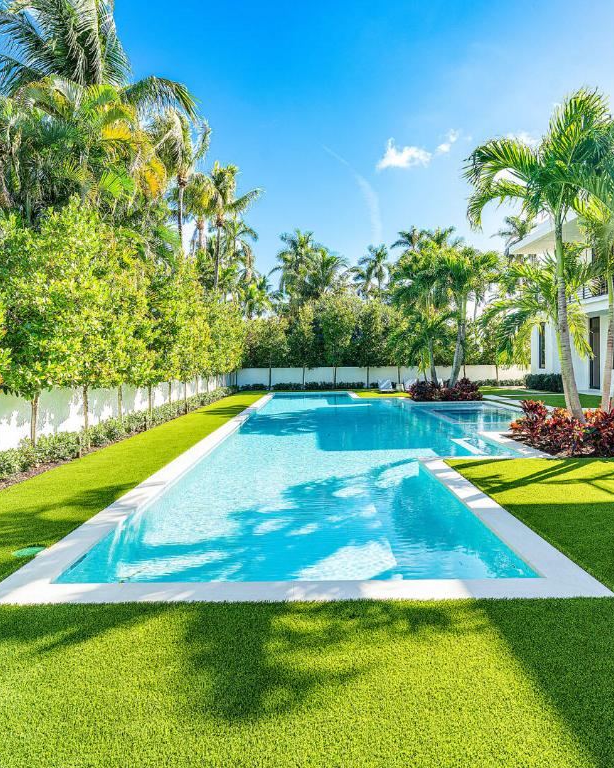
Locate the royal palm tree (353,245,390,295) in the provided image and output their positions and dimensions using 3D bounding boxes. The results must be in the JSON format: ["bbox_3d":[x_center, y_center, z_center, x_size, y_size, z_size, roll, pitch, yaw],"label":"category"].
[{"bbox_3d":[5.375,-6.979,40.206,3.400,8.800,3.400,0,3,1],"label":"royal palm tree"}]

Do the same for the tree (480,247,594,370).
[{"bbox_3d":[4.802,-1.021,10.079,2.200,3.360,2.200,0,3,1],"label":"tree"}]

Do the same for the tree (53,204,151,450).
[{"bbox_3d":[-3.566,-1.036,8.343,1.600,3.970,1.500,0,3,1],"label":"tree"}]

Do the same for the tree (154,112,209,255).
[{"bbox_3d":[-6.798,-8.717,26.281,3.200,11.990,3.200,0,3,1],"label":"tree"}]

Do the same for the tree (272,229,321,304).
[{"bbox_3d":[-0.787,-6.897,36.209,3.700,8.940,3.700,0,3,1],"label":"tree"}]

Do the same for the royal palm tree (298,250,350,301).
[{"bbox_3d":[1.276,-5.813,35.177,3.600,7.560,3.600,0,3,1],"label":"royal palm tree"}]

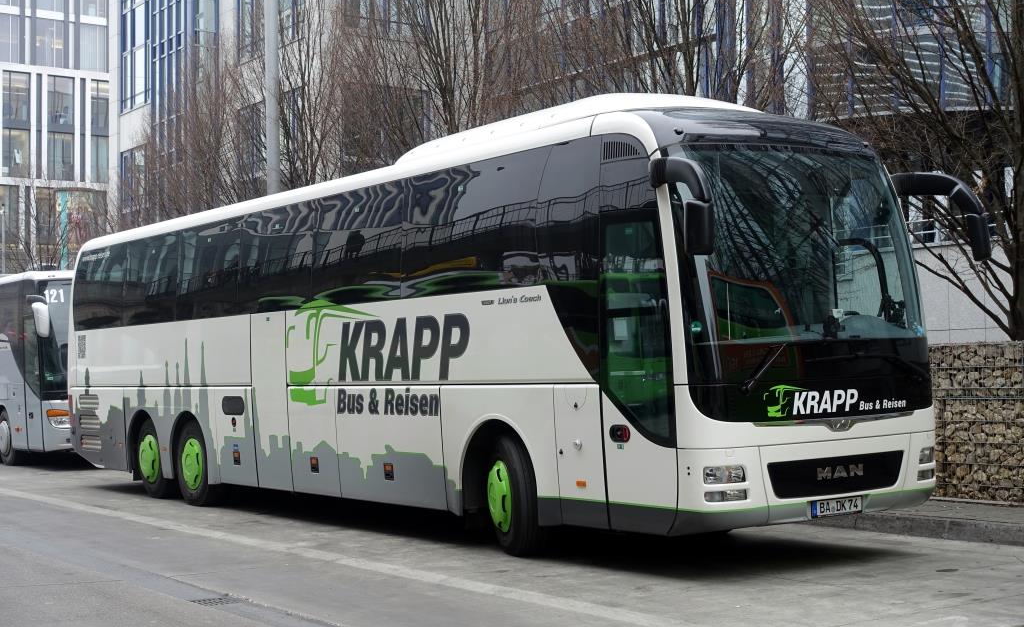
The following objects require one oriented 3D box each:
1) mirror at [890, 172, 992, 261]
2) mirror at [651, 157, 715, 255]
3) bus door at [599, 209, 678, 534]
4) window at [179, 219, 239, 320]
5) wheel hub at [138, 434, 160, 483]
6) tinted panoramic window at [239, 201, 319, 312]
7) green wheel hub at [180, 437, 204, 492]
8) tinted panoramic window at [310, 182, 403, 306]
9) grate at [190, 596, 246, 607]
[{"bbox_3d":[3.402,-0.742,12.489,0.350,0.700,0.800,-1,-2,-33],"label":"mirror"},{"bbox_3d":[1.152,-0.731,10.996,0.320,0.700,0.800,-1,-2,-33],"label":"mirror"},{"bbox_3d":[0.925,0.423,11.594,0.120,2.380,0.880,-1,-2,-33],"label":"bus door"},{"bbox_3d":[-3.486,-0.492,18.319,0.070,1.110,1.830,4,-4,-33],"label":"window"},{"bbox_3d":[-4.567,1.834,20.056,0.120,0.600,0.600,-1,-2,-33],"label":"wheel hub"},{"bbox_3d":[-2.487,-0.565,16.788,0.070,1.110,1.830,4,-4,-33],"label":"tinted panoramic window"},{"bbox_3d":[-3.795,1.785,18.874,0.120,0.600,0.600,-1,-2,-33],"label":"green wheel hub"},{"bbox_3d":[-1.489,-0.639,15.259,0.070,1.110,1.825,4,-4,-33],"label":"tinted panoramic window"},{"bbox_3d":[-2.092,2.062,11.303,0.330,0.040,0.390,-1,-2,-33],"label":"grate"}]

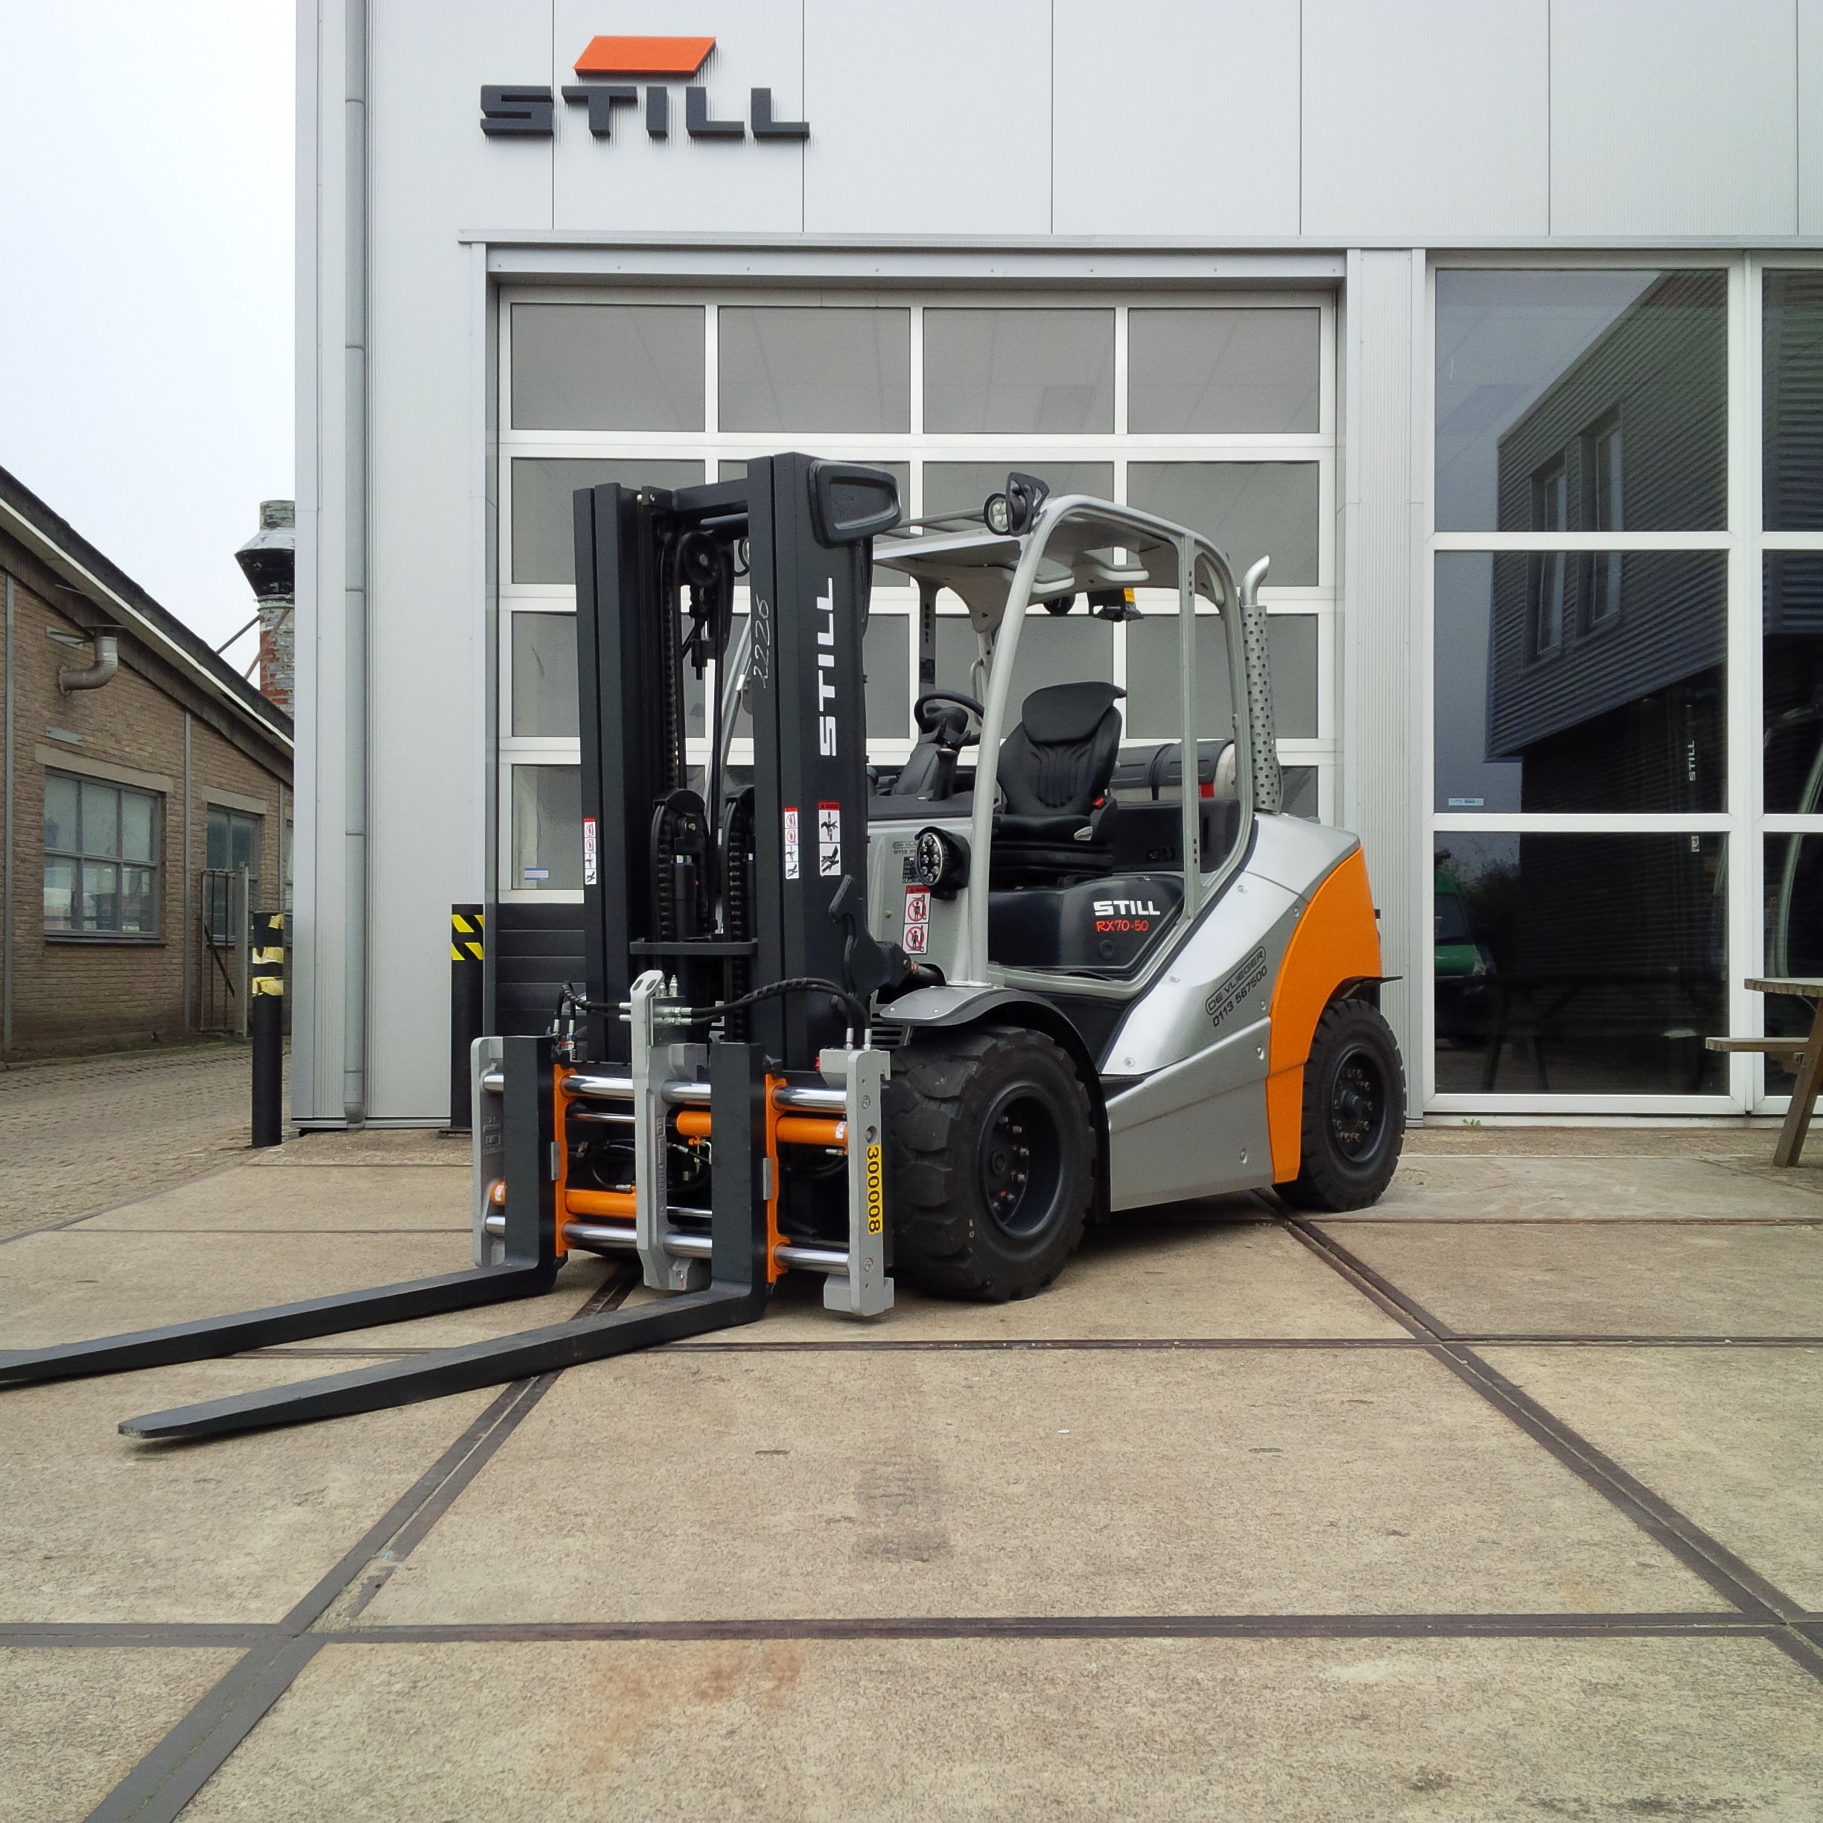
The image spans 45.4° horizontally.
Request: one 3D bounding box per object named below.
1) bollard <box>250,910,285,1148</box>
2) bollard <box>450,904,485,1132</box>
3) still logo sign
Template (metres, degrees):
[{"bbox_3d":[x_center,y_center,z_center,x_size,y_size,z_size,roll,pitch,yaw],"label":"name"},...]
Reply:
[{"bbox_3d":[-2.940,0.537,9.950,0.138,1.070,0.138,0,0,0],"label":"bollard"},{"bbox_3d":[-2.125,0.510,10.420,0.153,1.085,0.153,0,0,0],"label":"bollard"},{"bbox_3d":[-1.283,-3.985,10.490,1.575,0.460,0.100,0,0,0],"label":"still logo sign"}]

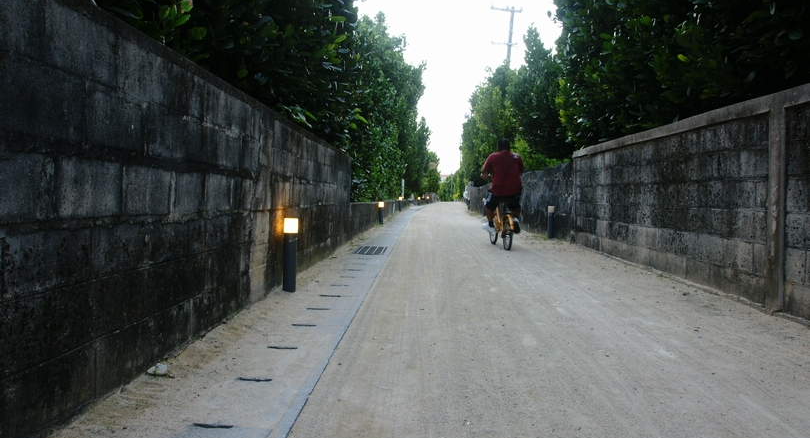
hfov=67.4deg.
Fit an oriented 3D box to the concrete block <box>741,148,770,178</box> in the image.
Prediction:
[{"bbox_3d":[2.299,-0.352,3.865,0.150,0.186,0.357,1,2,2],"label":"concrete block"}]

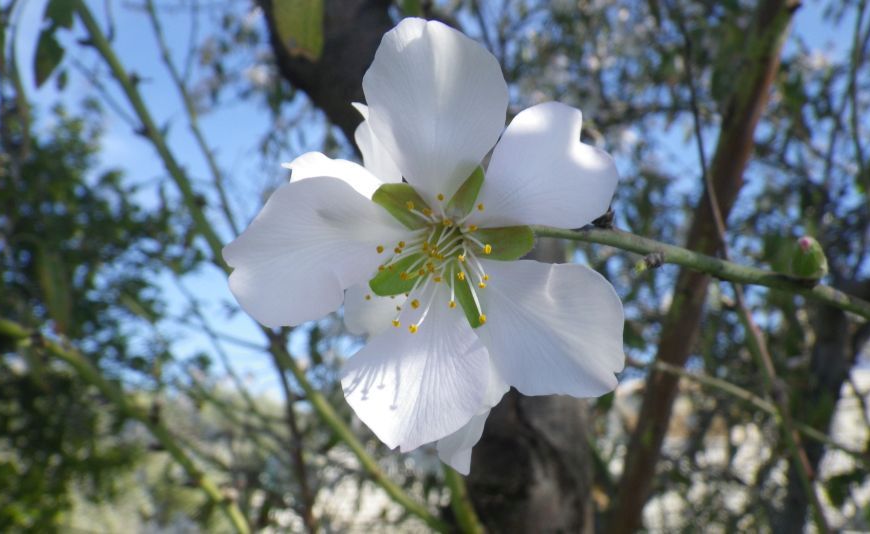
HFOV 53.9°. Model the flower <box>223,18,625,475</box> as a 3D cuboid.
[{"bbox_3d":[-0.001,-0.002,0.100,0.046,0.051,0.020,-1,7,12],"label":"flower"}]

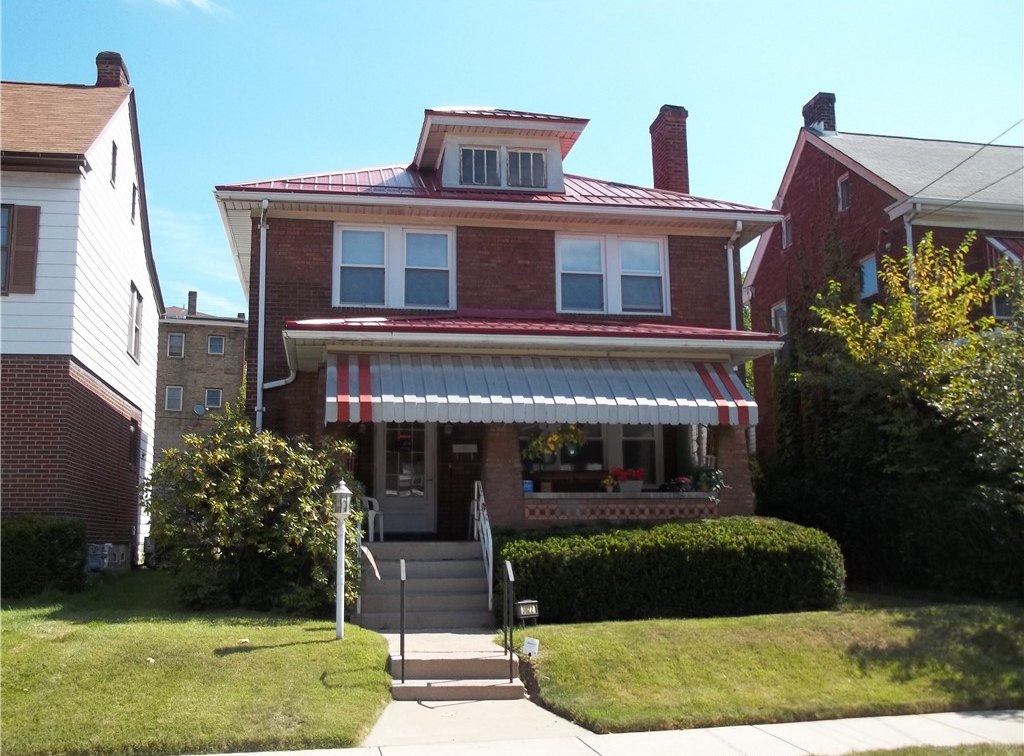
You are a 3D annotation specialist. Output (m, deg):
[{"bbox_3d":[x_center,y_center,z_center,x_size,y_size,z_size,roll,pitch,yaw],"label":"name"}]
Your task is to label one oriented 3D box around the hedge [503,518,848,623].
[{"bbox_3d":[1.934,2.325,12.040,4.030,1.130,1.400,1,-9,-11],"label":"hedge"}]

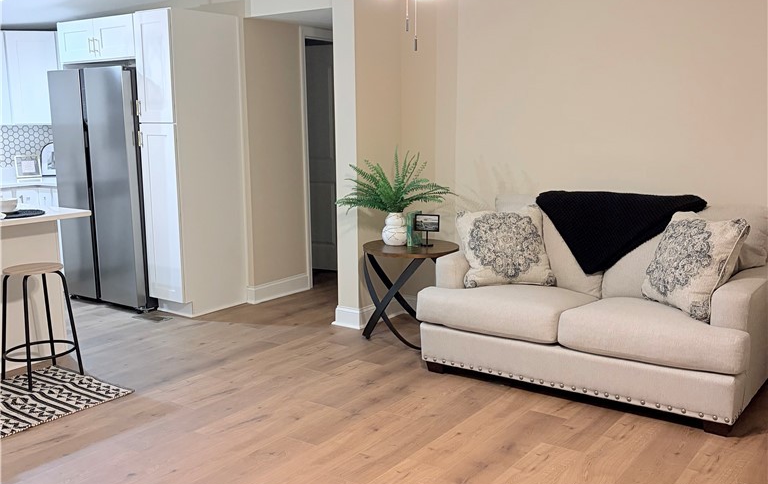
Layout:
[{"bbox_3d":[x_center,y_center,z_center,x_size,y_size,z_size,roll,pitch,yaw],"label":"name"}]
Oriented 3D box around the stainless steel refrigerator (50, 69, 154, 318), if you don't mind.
[{"bbox_3d":[-1.971,-0.436,6.061,0.888,1.782,0.730,6,12,34],"label":"stainless steel refrigerator"}]

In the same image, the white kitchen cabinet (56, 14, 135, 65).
[{"bbox_3d":[-1.951,-1.534,5.909,0.902,0.304,0.626,6,12,34],"label":"white kitchen cabinet"}]

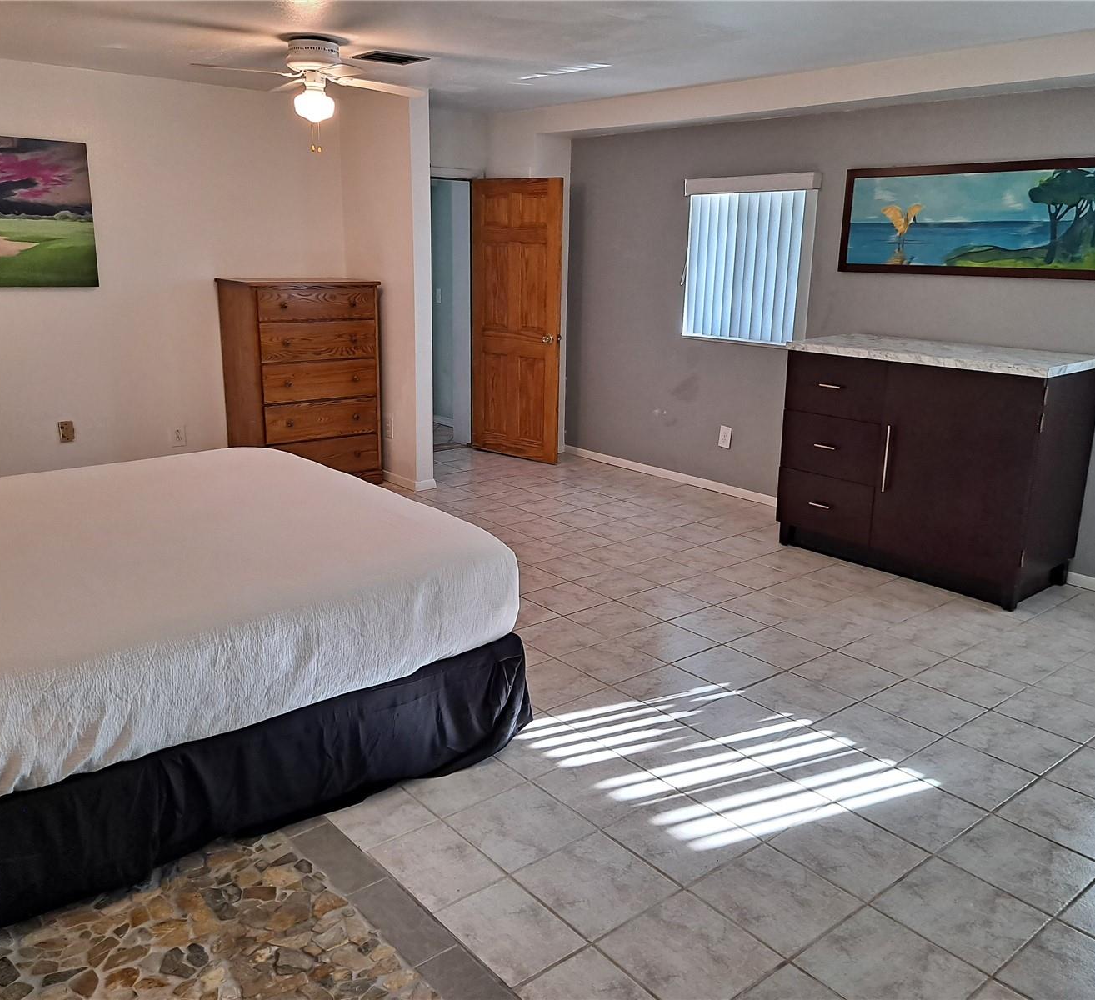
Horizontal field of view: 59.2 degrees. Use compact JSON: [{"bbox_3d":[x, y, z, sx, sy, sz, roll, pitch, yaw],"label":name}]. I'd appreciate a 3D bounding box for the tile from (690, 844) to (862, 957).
[{"bbox_3d":[0.580,1.010,2.445,0.312,0.010,0.312,-11,19,-38],"label":"tile"}]

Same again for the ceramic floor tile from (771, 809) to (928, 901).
[{"bbox_3d":[0.828,0.961,2.645,0.312,0.010,0.312,-11,19,-38],"label":"ceramic floor tile"}]

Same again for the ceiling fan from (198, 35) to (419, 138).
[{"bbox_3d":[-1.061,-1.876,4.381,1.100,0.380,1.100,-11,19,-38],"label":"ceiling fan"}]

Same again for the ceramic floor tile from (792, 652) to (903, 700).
[{"bbox_3d":[1.139,0.670,3.651,0.306,0.010,0.306,-11,19,-38],"label":"ceramic floor tile"}]

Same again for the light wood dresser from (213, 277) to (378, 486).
[{"bbox_3d":[-1.554,-0.728,6.190,0.840,1.315,0.490,-10,19,-37],"label":"light wood dresser"}]

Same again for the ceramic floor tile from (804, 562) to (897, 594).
[{"bbox_3d":[1.471,0.393,4.717,0.306,0.010,0.306,-11,19,-38],"label":"ceramic floor tile"}]

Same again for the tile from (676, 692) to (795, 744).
[{"bbox_3d":[0.650,0.758,3.235,0.305,0.010,0.305,-11,19,-39],"label":"tile"}]

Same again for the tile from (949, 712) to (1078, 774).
[{"bbox_3d":[1.531,0.796,3.162,0.305,0.010,0.305,-11,19,-39],"label":"tile"}]

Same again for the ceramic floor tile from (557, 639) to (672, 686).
[{"bbox_3d":[0.253,0.631,3.730,0.306,0.010,0.306,-11,19,-38],"label":"ceramic floor tile"}]

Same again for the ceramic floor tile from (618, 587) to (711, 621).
[{"bbox_3d":[0.532,0.471,4.349,0.306,0.010,0.306,-11,19,-38],"label":"ceramic floor tile"}]

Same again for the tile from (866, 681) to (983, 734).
[{"bbox_3d":[1.367,0.749,3.482,0.312,0.010,0.312,-11,19,-38],"label":"tile"}]

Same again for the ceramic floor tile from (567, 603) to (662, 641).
[{"bbox_3d":[0.287,0.511,4.092,0.305,0.010,0.305,-11,19,-38],"label":"ceramic floor tile"}]

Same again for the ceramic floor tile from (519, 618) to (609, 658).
[{"bbox_3d":[0.049,0.562,3.929,0.305,0.010,0.305,-11,19,-39],"label":"ceramic floor tile"}]

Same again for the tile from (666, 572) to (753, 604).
[{"bbox_3d":[0.787,0.428,4.619,0.314,0.010,0.314,-11,19,-38],"label":"tile"}]

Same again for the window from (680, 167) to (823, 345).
[{"bbox_3d":[1.214,-1.488,5.986,0.100,0.989,0.963,-11,19,-38],"label":"window"}]

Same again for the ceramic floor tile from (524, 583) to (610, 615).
[{"bbox_3d":[0.088,0.456,4.457,0.314,0.010,0.314,-11,19,-38],"label":"ceramic floor tile"}]

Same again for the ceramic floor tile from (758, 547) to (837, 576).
[{"bbox_3d":[1.289,0.334,5.036,0.312,0.010,0.312,-11,19,-38],"label":"ceramic floor tile"}]

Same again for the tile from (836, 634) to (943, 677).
[{"bbox_3d":[1.402,0.630,3.906,0.314,0.010,0.314,-11,19,-38],"label":"tile"}]

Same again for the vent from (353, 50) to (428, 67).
[{"bbox_3d":[-0.776,-2.176,4.773,0.305,0.020,0.255,-11,19,-38],"label":"vent"}]

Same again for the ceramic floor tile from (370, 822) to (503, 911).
[{"bbox_3d":[-0.285,0.933,2.460,0.226,0.010,0.305,-11,19,-38],"label":"ceramic floor tile"}]

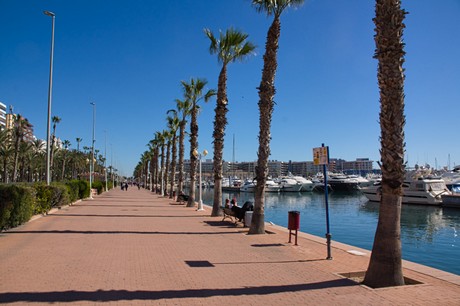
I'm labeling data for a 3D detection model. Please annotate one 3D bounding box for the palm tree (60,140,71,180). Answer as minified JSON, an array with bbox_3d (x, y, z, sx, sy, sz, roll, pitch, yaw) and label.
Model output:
[{"bbox_3d":[-35.261,2.709,73.570,1.900,10.691,1.900,-1,-5,0],"label":"palm tree"}]

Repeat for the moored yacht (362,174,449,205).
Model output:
[{"bbox_3d":[20.746,4.451,41.588,3.400,3.200,10.600,2,-5,-29],"label":"moored yacht"}]

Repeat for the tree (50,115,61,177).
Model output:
[{"bbox_3d":[-34.389,0.059,67.399,1.900,14.963,1.900,-1,-5,0],"label":"tree"}]

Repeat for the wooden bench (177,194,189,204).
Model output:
[{"bbox_3d":[-3.809,3.720,28.610,0.650,0.820,1.750,1,-5,-16],"label":"wooden bench"}]

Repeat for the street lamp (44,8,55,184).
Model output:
[{"bbox_3d":[-11.512,-2.857,22.045,0.800,12.750,0.350,1,-5,-16],"label":"street lamp"}]

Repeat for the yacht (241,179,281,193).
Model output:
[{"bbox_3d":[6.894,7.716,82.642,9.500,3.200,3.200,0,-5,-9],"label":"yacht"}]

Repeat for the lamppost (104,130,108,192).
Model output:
[{"bbox_3d":[-25.270,1.539,70.530,0.900,12.400,0.400,1,-5,-16],"label":"lamppost"}]

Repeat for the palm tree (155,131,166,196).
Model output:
[{"bbox_3d":[-10.265,1.424,50.910,1.900,9.580,1.900,1,-5,-16],"label":"palm tree"}]

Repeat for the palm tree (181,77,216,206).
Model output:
[{"bbox_3d":[-2.504,-0.804,25.240,2.300,9.271,2.300,1,-5,-16],"label":"palm tree"}]

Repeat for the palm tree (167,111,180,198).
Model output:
[{"bbox_3d":[-6.297,0.192,38.418,1.800,9.770,1.800,1,-5,-16],"label":"palm tree"}]

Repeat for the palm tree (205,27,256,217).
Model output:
[{"bbox_3d":[0.000,-1.813,18.744,2.700,10.380,2.600,0,-5,0],"label":"palm tree"}]

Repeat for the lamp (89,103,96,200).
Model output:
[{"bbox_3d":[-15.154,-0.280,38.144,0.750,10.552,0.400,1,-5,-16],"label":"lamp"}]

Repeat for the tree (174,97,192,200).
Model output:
[{"bbox_3d":[-4.259,-0.350,31.917,2.000,9.750,2.000,1,-5,-16],"label":"tree"}]

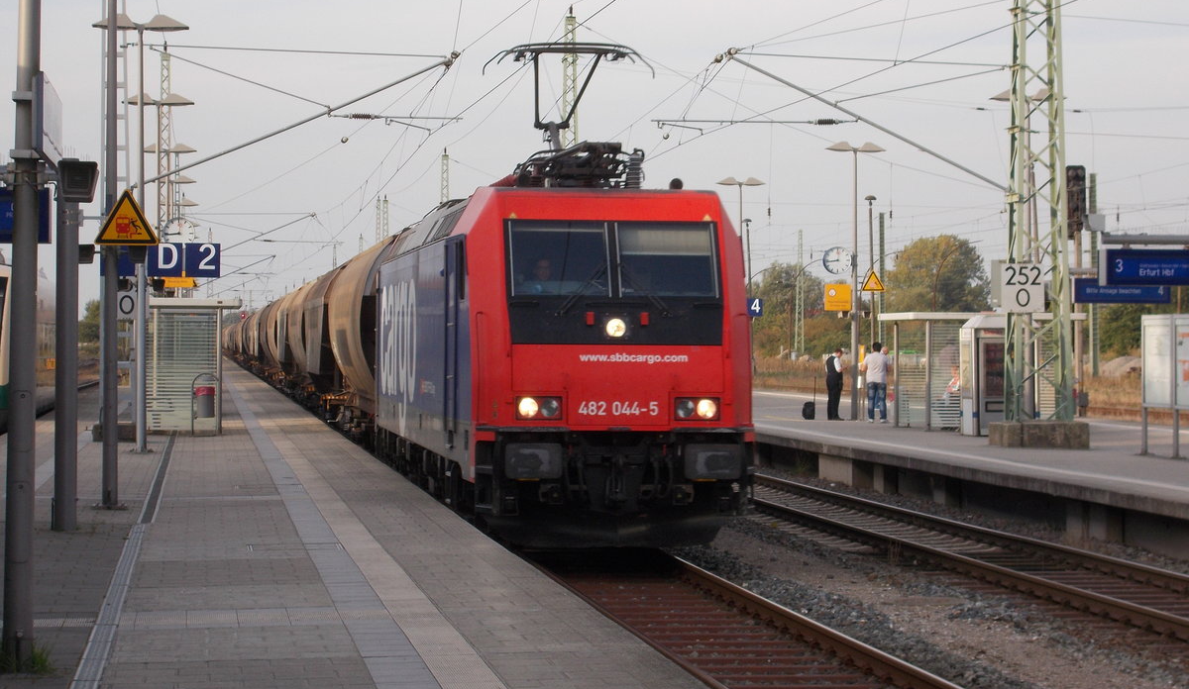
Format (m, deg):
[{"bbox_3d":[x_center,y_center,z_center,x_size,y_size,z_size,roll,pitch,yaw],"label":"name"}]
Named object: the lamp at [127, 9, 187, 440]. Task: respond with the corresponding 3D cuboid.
[{"bbox_3d":[-6.640,-1.644,43.300,1.400,6.380,0.550,0,0,-8],"label":"lamp"}]

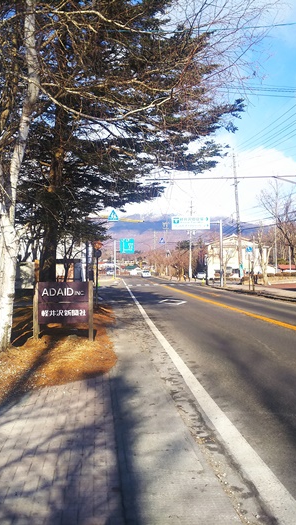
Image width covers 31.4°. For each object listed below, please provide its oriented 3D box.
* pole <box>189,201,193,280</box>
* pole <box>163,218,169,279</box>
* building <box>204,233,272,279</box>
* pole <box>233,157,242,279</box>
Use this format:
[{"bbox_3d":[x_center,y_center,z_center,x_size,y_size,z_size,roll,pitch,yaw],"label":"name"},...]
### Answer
[{"bbox_3d":[7.190,-3.850,89.000,0.650,13.300,0.500,0,-1,-4],"label":"pole"},{"bbox_3d":[4.180,-3.480,122.000,1.100,13.500,0.600,0,-1,-4],"label":"pole"},{"bbox_3d":[13.700,-0.750,86.000,10.500,7.000,12.000,0,-1,-4],"label":"building"},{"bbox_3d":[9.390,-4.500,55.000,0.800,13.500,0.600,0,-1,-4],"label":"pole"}]

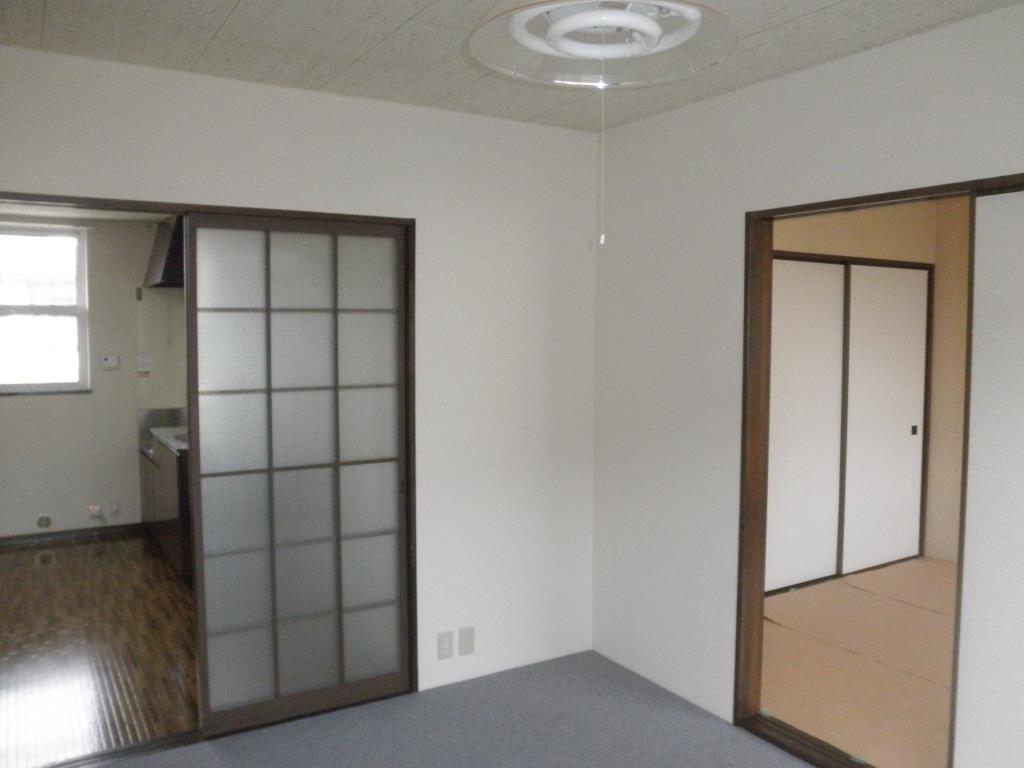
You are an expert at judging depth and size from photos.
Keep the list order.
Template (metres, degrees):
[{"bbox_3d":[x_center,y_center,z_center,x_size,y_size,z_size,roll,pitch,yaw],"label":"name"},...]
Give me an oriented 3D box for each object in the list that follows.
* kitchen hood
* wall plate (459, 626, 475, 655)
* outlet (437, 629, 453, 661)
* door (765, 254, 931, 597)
[{"bbox_3d":[-2.314,-0.951,5.980,0.558,0.483,0.790,-3,5,-31],"label":"kitchen hood"},{"bbox_3d":[-0.186,1.082,3.477,0.070,0.120,0.009,-3,5,-32],"label":"wall plate"},{"bbox_3d":[-0.287,1.135,3.586,0.071,0.119,0.010,-3,5,-31],"label":"outlet"},{"bbox_3d":[2.021,0.217,5.072,1.741,1.972,0.050,-3,5,-31],"label":"door"}]

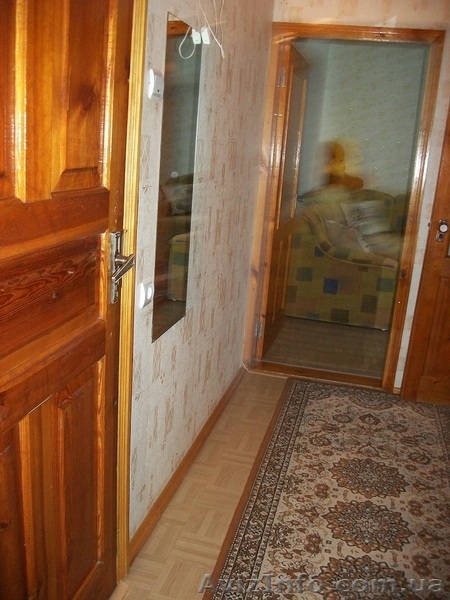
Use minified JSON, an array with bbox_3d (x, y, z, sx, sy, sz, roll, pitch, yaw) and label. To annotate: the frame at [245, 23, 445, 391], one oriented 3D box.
[{"bbox_3d":[0.699,-0.517,3.447,0.940,2.130,0.140,7,14,13],"label":"frame"}]

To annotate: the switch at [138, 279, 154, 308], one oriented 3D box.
[{"bbox_3d":[-0.233,-0.016,1.646,0.025,0.080,0.080,7,14,13],"label":"switch"}]

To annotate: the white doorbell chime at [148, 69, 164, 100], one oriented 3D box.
[{"bbox_3d":[-0.191,-0.611,1.578,0.018,0.080,0.075,7,13,12],"label":"white doorbell chime"}]

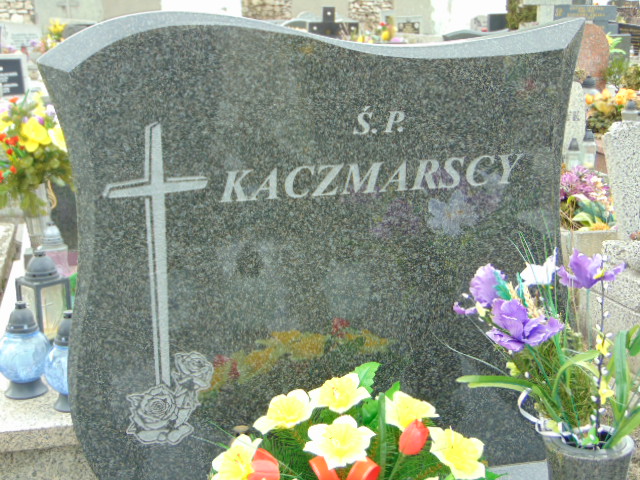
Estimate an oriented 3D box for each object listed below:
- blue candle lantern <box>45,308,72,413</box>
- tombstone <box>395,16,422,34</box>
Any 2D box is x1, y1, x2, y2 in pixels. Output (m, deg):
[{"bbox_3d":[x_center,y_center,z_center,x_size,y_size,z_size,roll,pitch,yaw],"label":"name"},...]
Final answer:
[{"bbox_3d":[-0.513,0.246,2.300,0.109,0.201,0.109,-3,13,-12],"label":"blue candle lantern"},{"bbox_3d":[1.562,-3.771,19.500,0.455,0.299,0.140,-4,13,-15],"label":"tombstone"}]

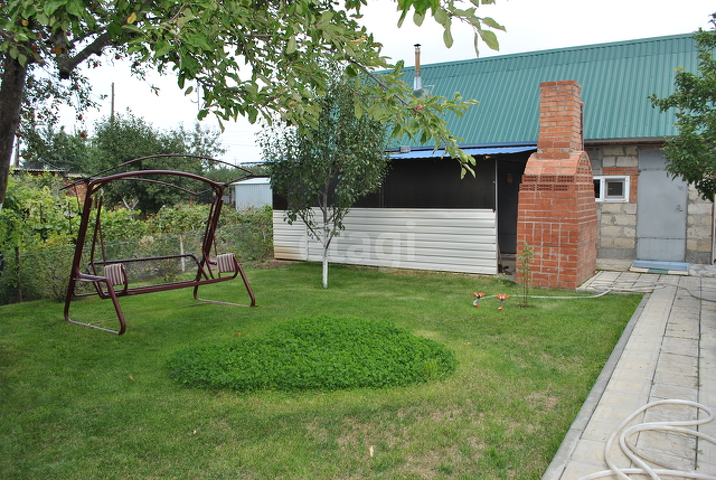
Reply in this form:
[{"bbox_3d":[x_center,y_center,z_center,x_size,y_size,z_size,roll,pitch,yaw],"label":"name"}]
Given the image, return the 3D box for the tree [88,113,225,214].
[{"bbox_3d":[-5.770,-1.675,15.406,3.900,3.882,3.700,-3,6,-20],"label":"tree"}]

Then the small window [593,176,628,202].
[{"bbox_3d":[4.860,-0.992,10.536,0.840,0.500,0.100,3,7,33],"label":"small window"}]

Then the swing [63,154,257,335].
[{"bbox_3d":[-2.547,-0.047,6.916,1.240,2.020,1.960,3,7,35],"label":"swing"}]

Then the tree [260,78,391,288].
[{"bbox_3d":[-0.523,-0.889,8.722,2.100,3.350,2.100,-1,4,0],"label":"tree"}]

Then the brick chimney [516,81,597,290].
[{"bbox_3d":[3.245,-0.894,8.659,0.915,3.132,1.230,3,7,36],"label":"brick chimney"}]

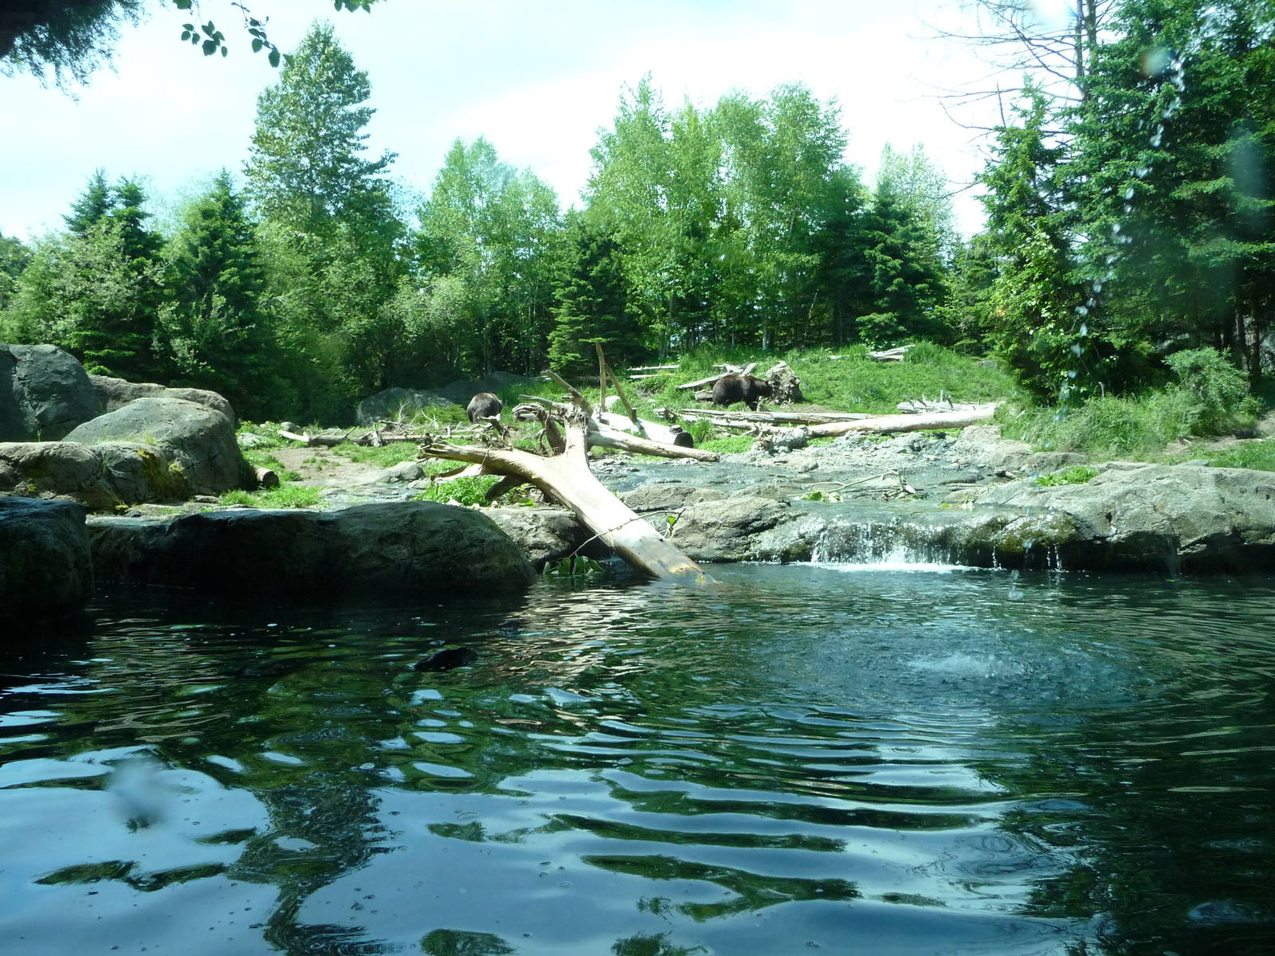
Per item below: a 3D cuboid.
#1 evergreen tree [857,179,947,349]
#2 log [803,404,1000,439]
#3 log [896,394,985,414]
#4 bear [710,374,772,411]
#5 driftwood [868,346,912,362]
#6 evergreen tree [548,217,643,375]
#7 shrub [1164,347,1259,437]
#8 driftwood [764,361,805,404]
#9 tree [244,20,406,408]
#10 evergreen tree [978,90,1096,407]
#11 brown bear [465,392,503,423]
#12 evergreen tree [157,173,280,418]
[{"bbox_3d":[10.276,-8.229,40.000,3.500,6.450,3.500,0,1,0],"label":"evergreen tree"},{"bbox_3d":[7.131,-1.523,27.800,5.681,0.400,0.400,-7,2,-12],"label":"log"},{"bbox_3d":[8.613,-2.045,29.000,2.700,0.620,0.700,0,1,-6],"label":"log"},{"bbox_3d":[3.210,-2.601,31.500,2.000,1.130,0.850,0,1,-6],"label":"bear"},{"bbox_3d":[9.199,-4.491,37.500,1.600,0.580,0.550,0,1,-9],"label":"driftwood"},{"bbox_3d":[-1.562,-6.767,38.500,3.500,6.000,3.500,0,1,0],"label":"evergreen tree"},{"bbox_3d":[12.528,-1.880,22.500,2.050,1.950,1.900,0,1,0],"label":"shrub"},{"bbox_3d":[4.545,-2.948,31.800,1.250,1.300,1.150,0,1,0],"label":"driftwood"},{"bbox_3d":[-11.203,-9.416,37.000,5.800,14.000,5.800,0,1,0],"label":"tree"},{"bbox_3d":[10.996,-6.455,28.500,3.300,8.800,3.300,0,1,0],"label":"evergreen tree"},{"bbox_3d":[-4.194,-1.879,28.200,0.880,1.000,1.800,0,1,12],"label":"brown bear"},{"bbox_3d":[-12.934,-5.656,32.000,3.700,7.700,3.700,0,1,0],"label":"evergreen tree"}]

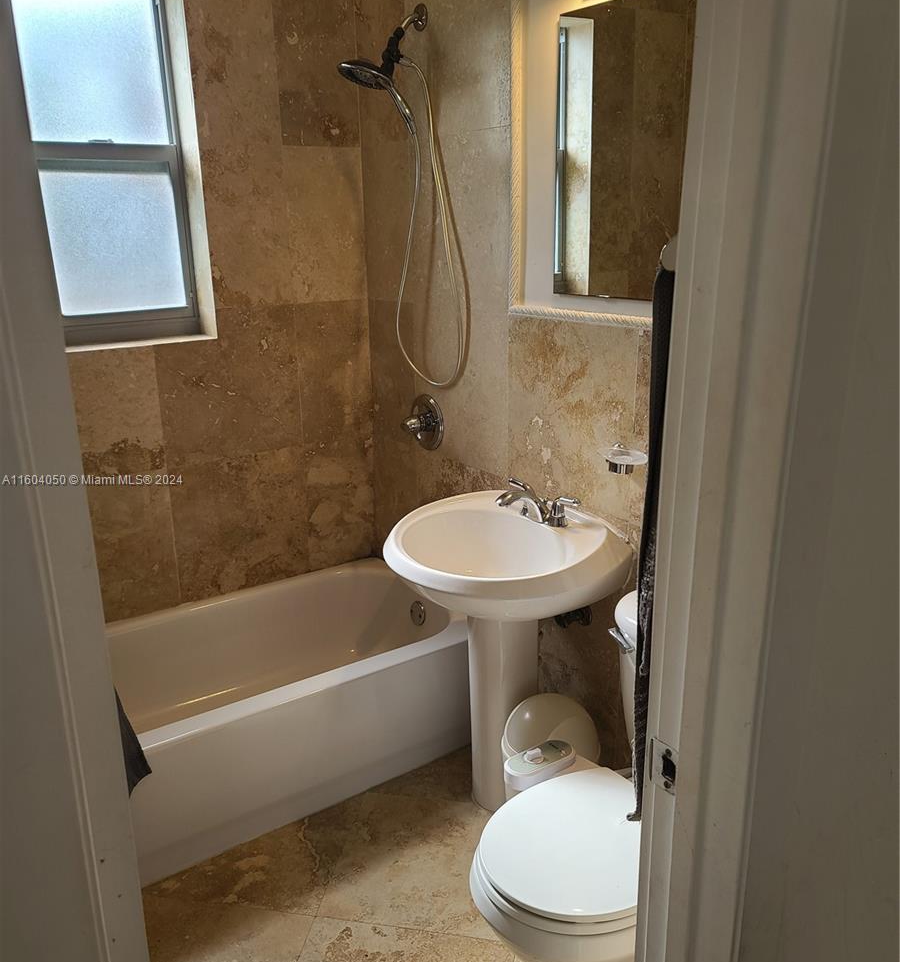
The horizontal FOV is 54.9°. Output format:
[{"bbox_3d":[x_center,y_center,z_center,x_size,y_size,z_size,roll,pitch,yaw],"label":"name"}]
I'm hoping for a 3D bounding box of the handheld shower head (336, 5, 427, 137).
[{"bbox_3d":[-0.190,-1.127,2.363,0.275,0.345,0.155,-12,20,-33],"label":"handheld shower head"}]

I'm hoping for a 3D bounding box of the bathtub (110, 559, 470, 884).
[{"bbox_3d":[-0.676,0.656,2.521,1.522,0.357,0.750,-12,20,-33],"label":"bathtub"}]

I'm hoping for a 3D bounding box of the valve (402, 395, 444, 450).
[{"bbox_3d":[-0.106,-0.174,2.699,0.097,0.172,0.172,-12,20,-33],"label":"valve"}]

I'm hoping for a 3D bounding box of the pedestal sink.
[{"bbox_3d":[0.106,0.507,2.196,0.542,0.810,0.595,-12,20,-33],"label":"pedestal sink"}]

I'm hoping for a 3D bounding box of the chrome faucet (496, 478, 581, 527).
[{"bbox_3d":[0.186,0.064,2.146,0.177,0.091,0.265,-12,20,-33],"label":"chrome faucet"}]

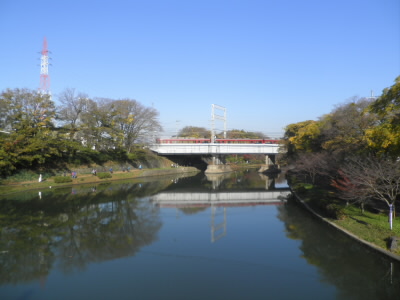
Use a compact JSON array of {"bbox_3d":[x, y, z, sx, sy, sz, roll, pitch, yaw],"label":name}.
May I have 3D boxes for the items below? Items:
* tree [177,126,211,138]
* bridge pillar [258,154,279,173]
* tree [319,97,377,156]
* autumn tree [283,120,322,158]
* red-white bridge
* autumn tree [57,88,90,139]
[{"bbox_3d":[-2.300,-2.400,128.000,13.200,14.500,12.000,0,-1,0],"label":"tree"},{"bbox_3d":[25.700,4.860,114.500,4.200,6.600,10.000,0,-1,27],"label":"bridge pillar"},{"bbox_3d":[22.200,-1.670,47.000,8.800,12.700,8.600,0,-1,0],"label":"tree"},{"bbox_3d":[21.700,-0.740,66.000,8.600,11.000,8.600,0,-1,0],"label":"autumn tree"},{"bbox_3d":[8.300,2.150,113.500,53.000,11.600,10.000,0,-1,-6],"label":"red-white bridge"},{"bbox_3d":[-31.600,-7.800,78.000,8.600,14.800,8.600,0,-1,0],"label":"autumn tree"}]

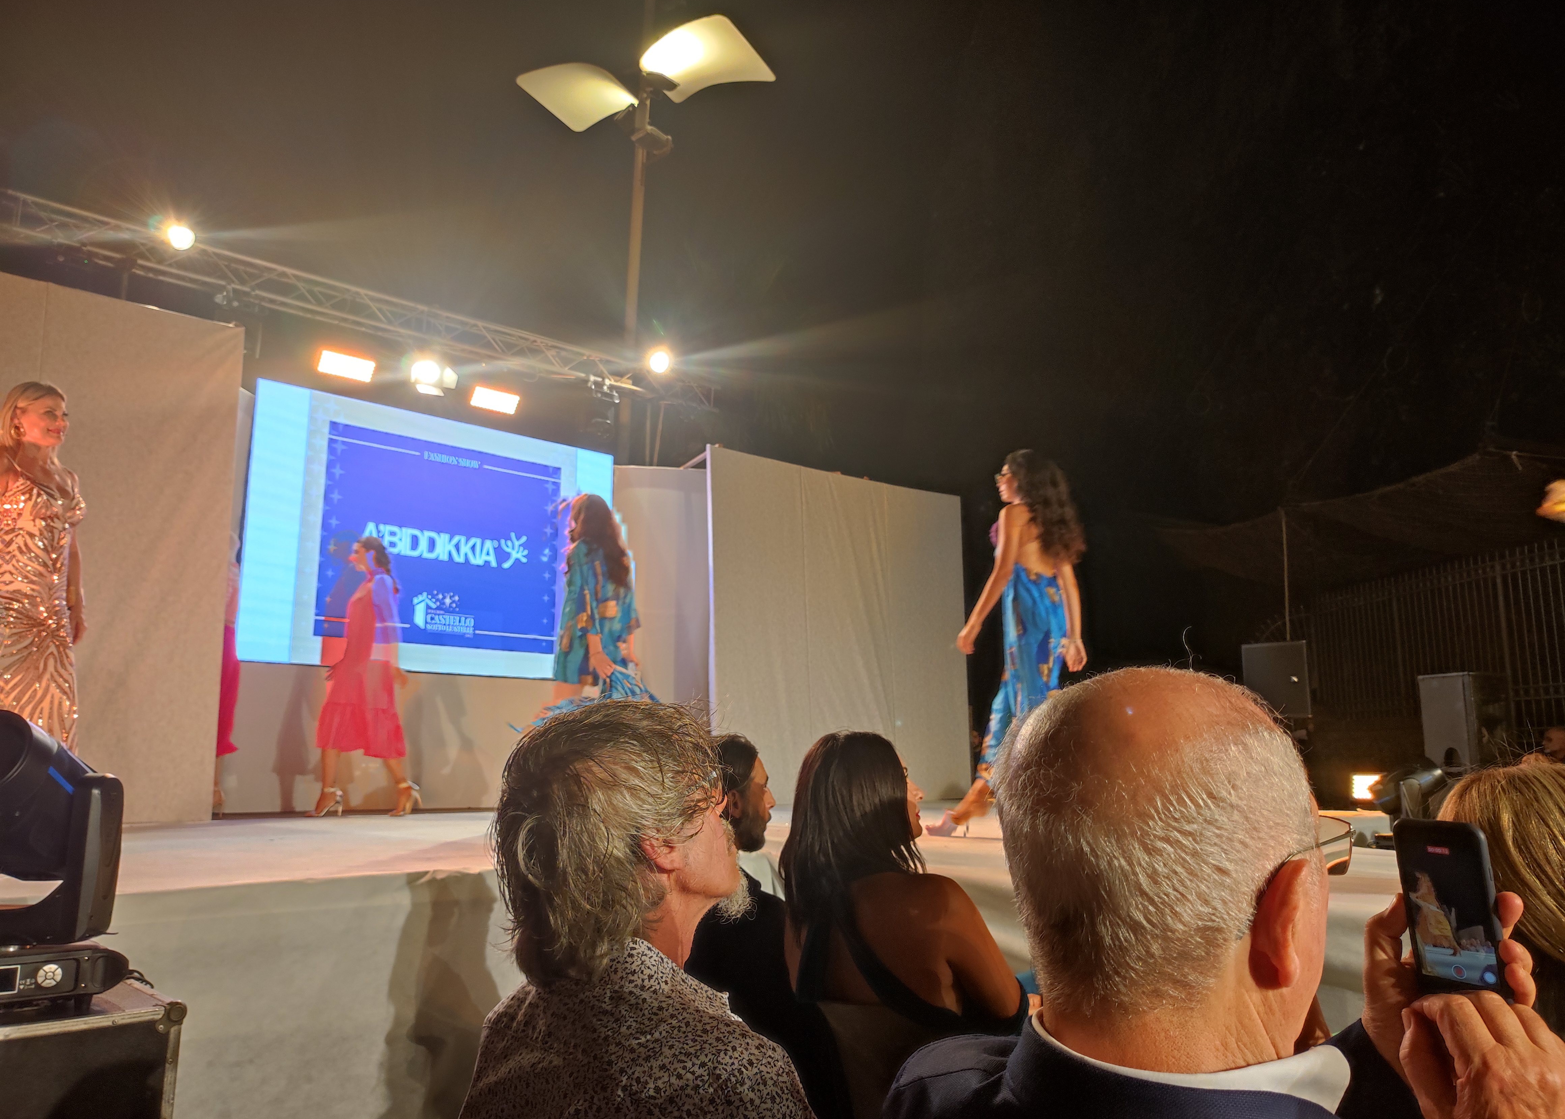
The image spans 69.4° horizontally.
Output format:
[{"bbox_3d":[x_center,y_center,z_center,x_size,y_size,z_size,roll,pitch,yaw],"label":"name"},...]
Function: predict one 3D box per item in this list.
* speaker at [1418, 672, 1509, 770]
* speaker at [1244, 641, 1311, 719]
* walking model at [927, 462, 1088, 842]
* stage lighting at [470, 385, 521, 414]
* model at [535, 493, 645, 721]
[{"bbox_3d":[4.624,1.113,7.666,0.370,0.650,0.390,3,-10,-20],"label":"speaker"},{"bbox_3d":[4.156,1.014,9.427,0.460,0.630,0.400,-6,-11,31],"label":"speaker"},{"bbox_3d":[1.046,0.361,5.090,0.500,1.740,0.720,8,-13,-42],"label":"walking model"},{"bbox_3d":[-2.184,-1.211,8.507,0.360,0.180,0.150,8,17,-40],"label":"stage lighting"},{"bbox_3d":[-1.001,0.514,5.949,0.580,1.760,0.500,-9,-13,42],"label":"model"}]

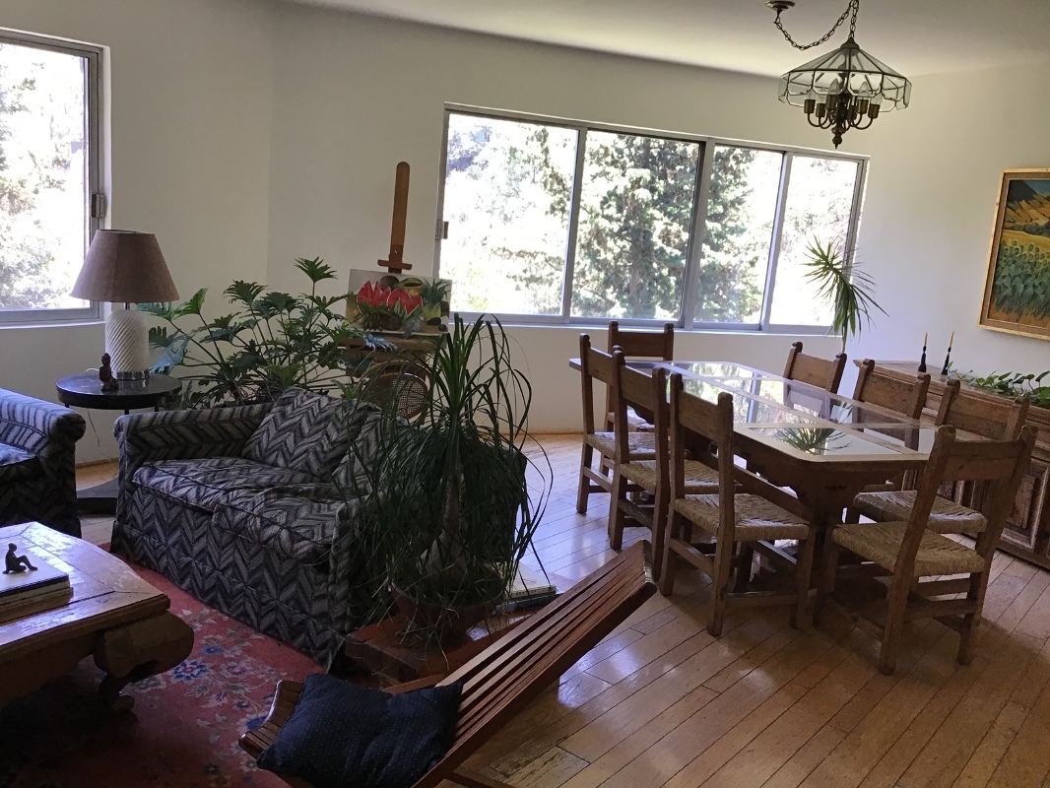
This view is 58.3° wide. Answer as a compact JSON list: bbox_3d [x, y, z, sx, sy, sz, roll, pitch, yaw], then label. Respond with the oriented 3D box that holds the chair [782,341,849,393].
[{"bbox_3d":[1.383,0.218,5.180,0.500,0.965,0.440,0,12,-24],"label":"chair"}]

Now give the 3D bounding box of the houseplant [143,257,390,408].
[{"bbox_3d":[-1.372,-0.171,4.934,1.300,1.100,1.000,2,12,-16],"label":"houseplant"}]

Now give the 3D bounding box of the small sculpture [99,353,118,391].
[{"bbox_3d":[-2.043,-0.115,4.634,0.085,0.170,0.100,11,12,29],"label":"small sculpture"}]

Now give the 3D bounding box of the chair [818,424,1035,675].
[{"bbox_3d":[1.559,0.551,3.704,0.452,0.992,0.515,1,11,-21],"label":"chair"}]

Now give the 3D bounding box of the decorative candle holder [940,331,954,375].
[{"bbox_3d":[2.627,-0.245,5.838,0.050,0.282,0.050,0,11,-21],"label":"decorative candle holder"}]

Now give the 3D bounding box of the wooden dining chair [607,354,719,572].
[{"bbox_3d":[0.696,0.329,4.504,0.515,0.992,0.452,0,12,-23],"label":"wooden dining chair"}]

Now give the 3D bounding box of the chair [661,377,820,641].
[{"bbox_3d":[0.865,0.433,3.896,0.500,0.965,0.440,-1,13,-25],"label":"chair"}]

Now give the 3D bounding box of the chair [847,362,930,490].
[{"bbox_3d":[1.601,0.340,4.666,0.500,0.965,0.440,1,12,-21],"label":"chair"}]

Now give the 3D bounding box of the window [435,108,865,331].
[{"bbox_3d":[1.015,-1.154,6.814,3.430,1.410,0.120,0,12,-22],"label":"window"}]

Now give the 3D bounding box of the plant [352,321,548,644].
[{"bbox_3d":[-0.232,0.290,3.045,0.660,1.080,0.660,5,11,0],"label":"plant"}]

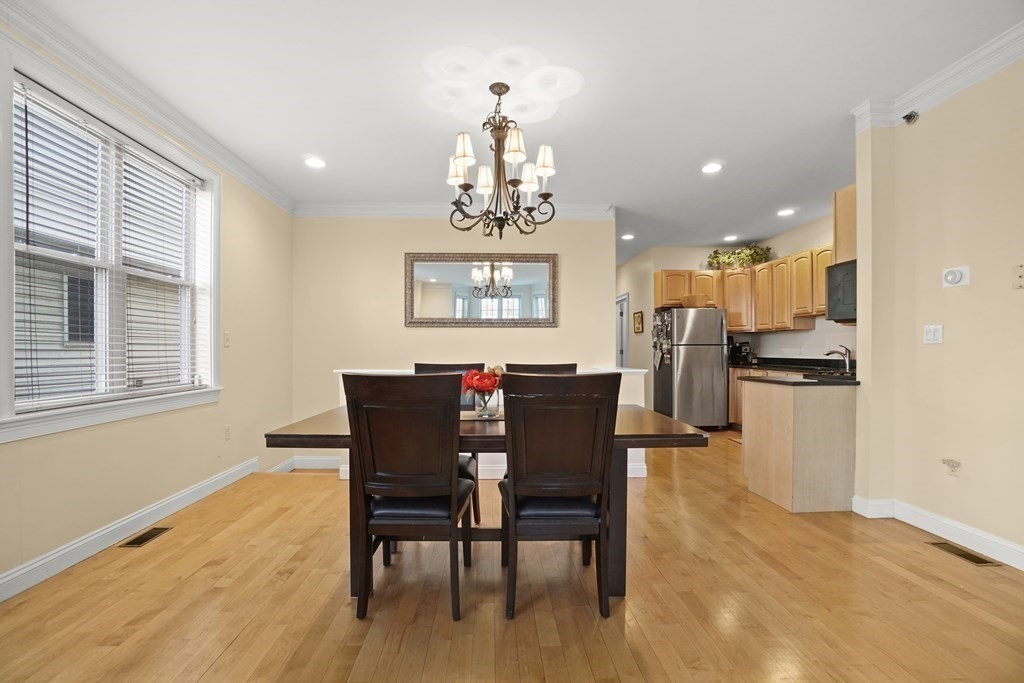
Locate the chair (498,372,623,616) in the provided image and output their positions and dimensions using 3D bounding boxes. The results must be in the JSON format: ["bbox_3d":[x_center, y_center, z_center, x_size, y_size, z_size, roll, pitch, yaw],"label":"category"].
[{"bbox_3d":[0.192,0.660,2.000,0.490,1.030,0.590,0,-1,-2],"label":"chair"}]

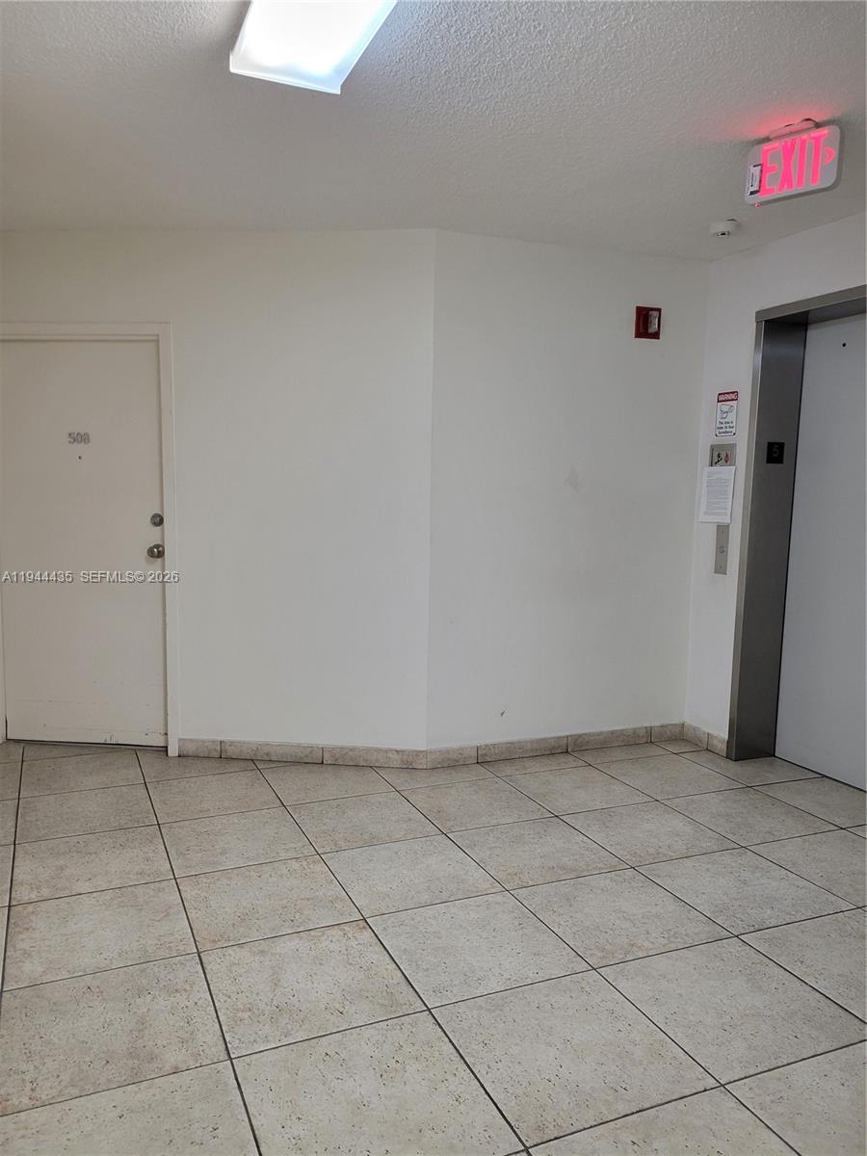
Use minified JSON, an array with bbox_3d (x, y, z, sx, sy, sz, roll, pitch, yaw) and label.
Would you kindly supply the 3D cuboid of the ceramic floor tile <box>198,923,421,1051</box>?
[{"bbox_3d":[-0.342,1.096,2.357,0.502,0.010,0.502,-2,7,-24],"label":"ceramic floor tile"}]

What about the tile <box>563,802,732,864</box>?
[{"bbox_3d":[0.832,0.994,3.390,0.495,0.010,0.495,-2,7,-24],"label":"tile"}]

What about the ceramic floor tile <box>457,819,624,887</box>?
[{"bbox_3d":[0.382,1.021,3.236,0.504,0.010,0.504,-2,7,-24],"label":"ceramic floor tile"}]

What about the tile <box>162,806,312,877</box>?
[{"bbox_3d":[-0.747,0.990,3.276,0.502,0.010,0.502,-2,7,-24],"label":"tile"}]

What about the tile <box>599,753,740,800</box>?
[{"bbox_3d":[1.104,0.935,4.084,0.502,0.010,0.502,-2,7,-24],"label":"tile"}]

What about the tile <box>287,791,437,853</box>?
[{"bbox_3d":[-0.284,0.976,3.478,0.502,0.010,0.502,-2,7,-24],"label":"tile"}]

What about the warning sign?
[{"bbox_3d":[1.449,-0.807,4.289,0.005,0.216,0.142,-2,7,-23],"label":"warning sign"}]

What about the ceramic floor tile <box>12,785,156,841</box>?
[{"bbox_3d":[-1.418,0.954,3.546,0.504,0.010,0.504,-2,7,-24],"label":"ceramic floor tile"}]

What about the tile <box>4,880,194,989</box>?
[{"bbox_3d":[-1.007,1.057,2.614,0.502,0.010,0.502,-2,7,-24],"label":"tile"}]

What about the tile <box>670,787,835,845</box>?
[{"bbox_3d":[1.295,0.981,3.584,0.495,0.010,0.495,-2,7,-24],"label":"tile"}]

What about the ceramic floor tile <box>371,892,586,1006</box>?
[{"bbox_3d":[0.122,1.088,2.571,0.504,0.010,0.504,-2,7,-24],"label":"ceramic floor tile"}]

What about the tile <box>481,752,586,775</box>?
[{"bbox_3d":[0.484,0.902,4.181,0.495,0.010,0.215,-2,7,-24],"label":"tile"}]

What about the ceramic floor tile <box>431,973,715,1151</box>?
[{"bbox_3d":[0.320,1.126,2.082,0.495,0.010,0.495,-2,7,-24],"label":"ceramic floor tile"}]

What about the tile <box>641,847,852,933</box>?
[{"bbox_3d":[1.040,1.047,2.928,0.495,0.010,0.495,-2,7,-24],"label":"tile"}]

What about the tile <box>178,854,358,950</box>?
[{"bbox_3d":[-0.546,1.048,2.828,0.504,0.010,0.504,-2,7,-24],"label":"tile"}]

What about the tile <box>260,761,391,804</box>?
[{"bbox_3d":[-0.490,0.927,3.954,0.504,0.010,0.504,-2,7,-24],"label":"tile"}]

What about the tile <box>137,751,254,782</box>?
[{"bbox_3d":[-1.151,0.883,4.195,0.502,0.010,0.502,-2,7,-24],"label":"tile"}]

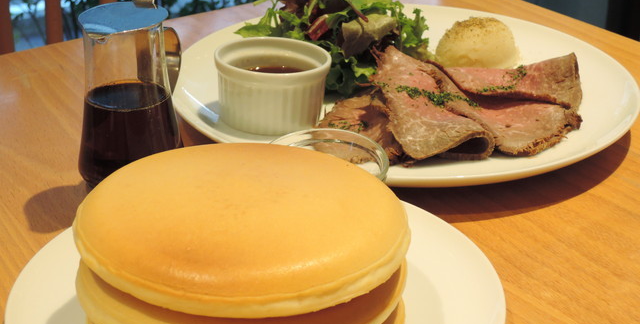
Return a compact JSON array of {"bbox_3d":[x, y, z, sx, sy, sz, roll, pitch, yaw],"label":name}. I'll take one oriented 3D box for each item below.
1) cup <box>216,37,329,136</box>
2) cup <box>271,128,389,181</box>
[{"bbox_3d":[-0.029,-0.045,0.665,0.069,0.039,0.069,3,25,-2],"label":"cup"},{"bbox_3d":[0.002,0.017,0.538,0.062,0.040,0.062,1,33,-1],"label":"cup"}]

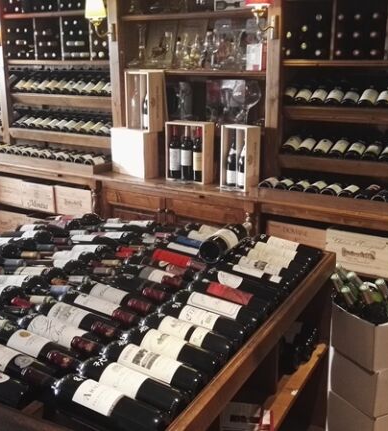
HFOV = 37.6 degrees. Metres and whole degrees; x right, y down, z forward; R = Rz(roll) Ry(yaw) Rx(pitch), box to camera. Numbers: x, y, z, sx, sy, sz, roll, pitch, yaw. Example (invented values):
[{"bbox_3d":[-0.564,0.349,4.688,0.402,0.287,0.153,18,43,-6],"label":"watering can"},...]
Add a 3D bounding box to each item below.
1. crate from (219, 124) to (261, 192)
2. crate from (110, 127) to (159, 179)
[{"bbox_3d":[0.261,-0.320,3.171,0.157,0.345,0.158,10,17,33],"label":"crate"},{"bbox_3d":[-0.375,-0.392,3.559,0.110,0.285,0.317,-14,20,-43],"label":"crate"}]

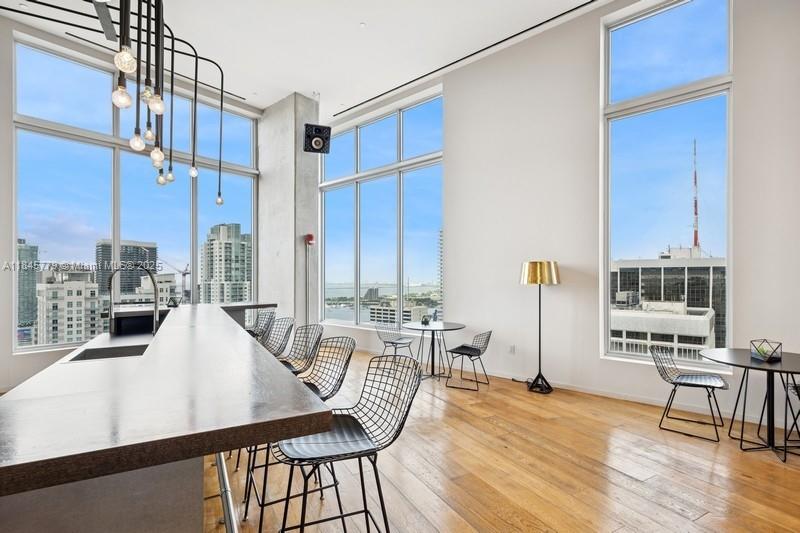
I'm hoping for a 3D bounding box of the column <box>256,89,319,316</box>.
[{"bbox_3d":[-2.148,-0.712,6.926,1.150,4.750,0.500,-1,-1,40],"label":"column"}]

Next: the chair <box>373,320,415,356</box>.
[{"bbox_3d":[-0.085,1.240,5.601,0.540,0.760,0.570,1,-1,-38],"label":"chair"}]

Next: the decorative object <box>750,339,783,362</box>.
[{"bbox_3d":[3.234,0.746,3.140,0.190,0.140,0.190,1,-2,-45],"label":"decorative object"}]

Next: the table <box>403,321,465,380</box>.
[{"bbox_3d":[0.489,1.246,5.201,0.910,0.720,0.910,0,-1,0],"label":"table"}]

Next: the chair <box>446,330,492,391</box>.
[{"bbox_3d":[0.945,1.212,4.767,0.570,0.760,0.540,-1,-1,33],"label":"chair"}]

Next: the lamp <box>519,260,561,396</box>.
[{"bbox_3d":[1.800,0.758,4.537,0.490,1.650,0.490,0,-1,0],"label":"lamp"}]

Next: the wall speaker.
[{"bbox_3d":[-1.421,-2.232,6.200,0.420,0.460,0.360,0,17,-16],"label":"wall speaker"}]

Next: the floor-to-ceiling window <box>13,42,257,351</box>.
[{"bbox_3d":[-3.925,-0.882,5.898,0.160,4.070,3.269,-1,-2,43],"label":"floor-to-ceiling window"}]

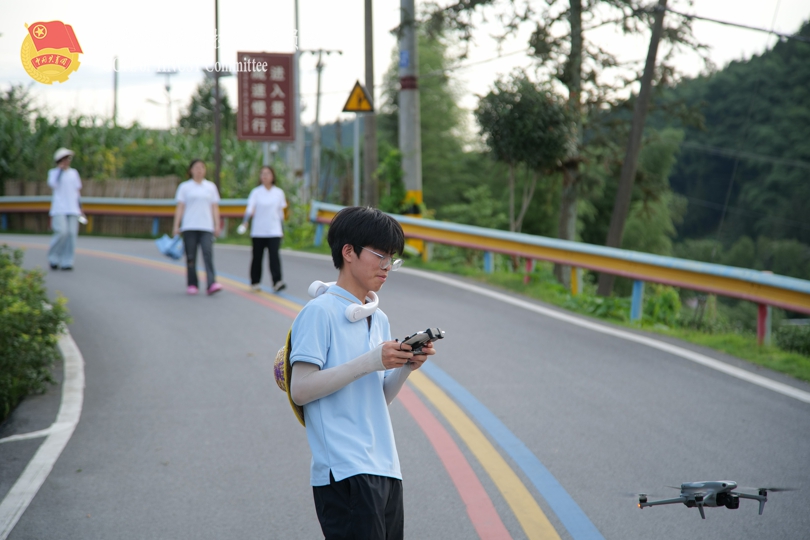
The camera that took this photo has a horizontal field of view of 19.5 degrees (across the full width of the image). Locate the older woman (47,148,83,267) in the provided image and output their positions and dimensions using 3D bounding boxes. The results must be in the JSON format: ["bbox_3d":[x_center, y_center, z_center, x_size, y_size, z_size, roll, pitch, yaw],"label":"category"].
[{"bbox_3d":[-4.642,-0.834,32.300,0.520,1.660,0.420,-1,2,-24],"label":"older woman"}]

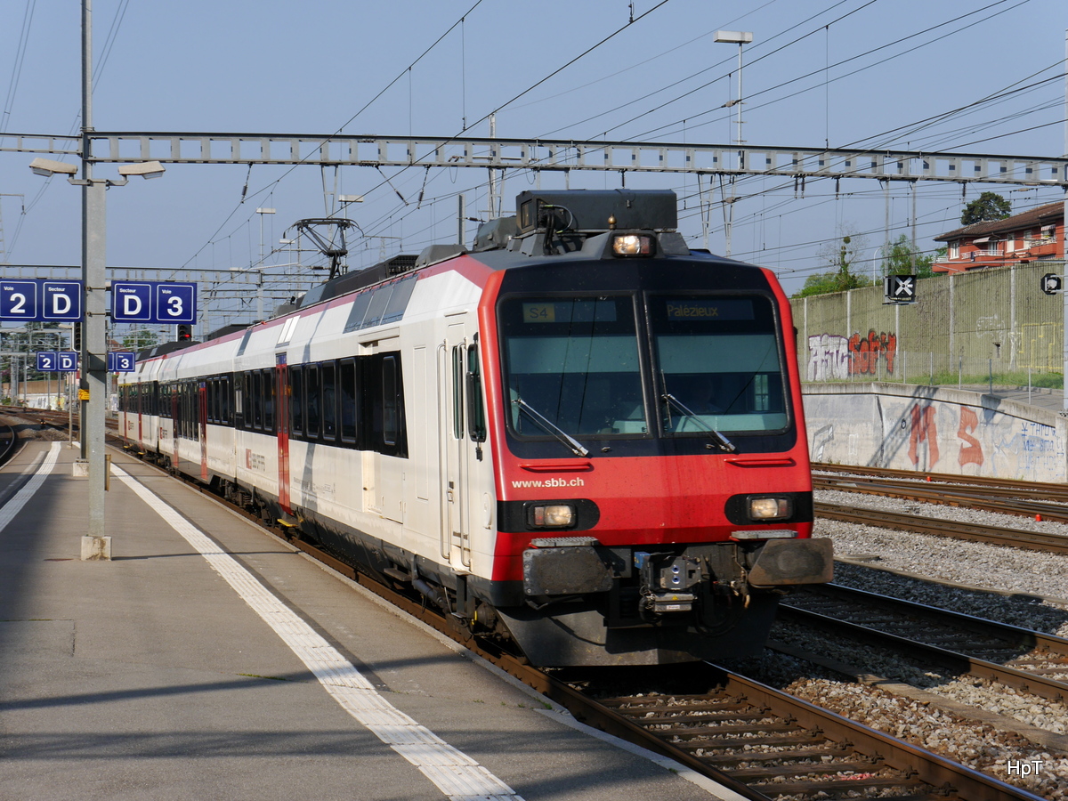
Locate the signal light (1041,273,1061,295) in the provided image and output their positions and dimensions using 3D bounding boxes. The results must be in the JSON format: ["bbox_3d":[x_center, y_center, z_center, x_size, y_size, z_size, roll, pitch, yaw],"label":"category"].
[{"bbox_3d":[13.652,-3.087,58.600,0.570,0.570,0.320,0,0,-13],"label":"signal light"}]

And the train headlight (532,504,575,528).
[{"bbox_3d":[0.158,0.911,17.550,0.330,0.180,0.130,-1,0,-12],"label":"train headlight"}]

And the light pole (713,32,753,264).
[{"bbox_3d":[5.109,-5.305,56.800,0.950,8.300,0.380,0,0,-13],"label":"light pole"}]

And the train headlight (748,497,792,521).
[{"bbox_3d":[1.909,0.874,17.950,0.340,0.180,0.130,-1,0,-12],"label":"train headlight"}]

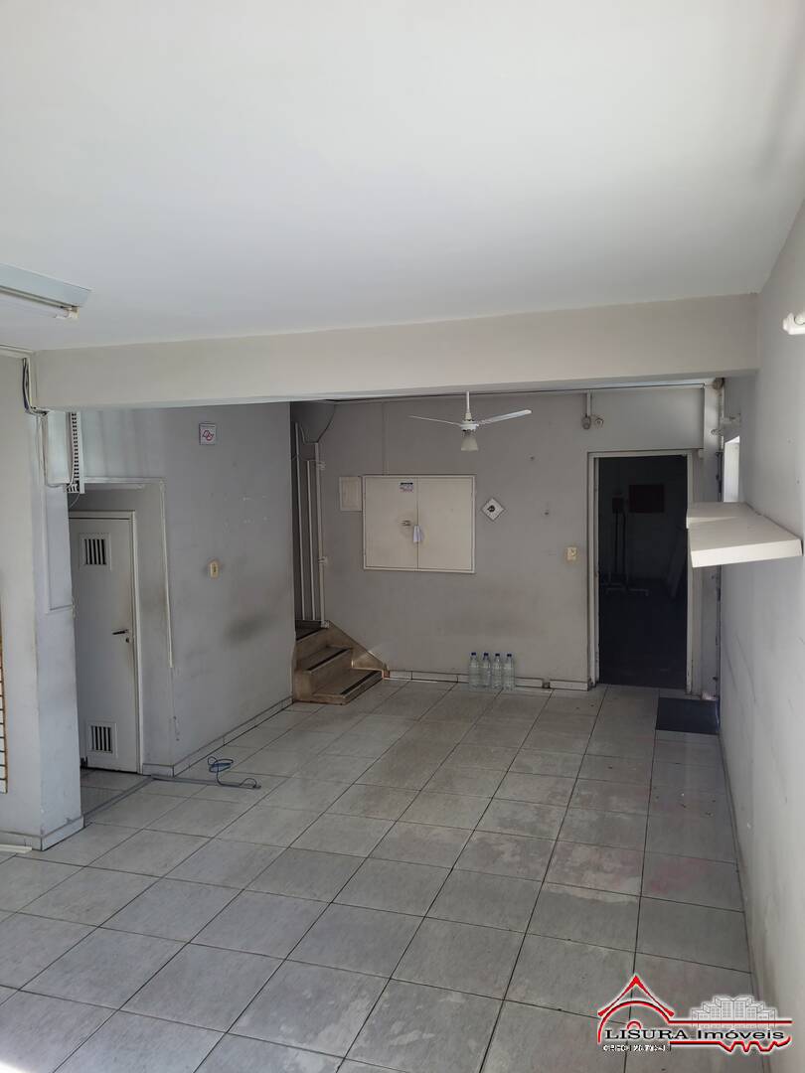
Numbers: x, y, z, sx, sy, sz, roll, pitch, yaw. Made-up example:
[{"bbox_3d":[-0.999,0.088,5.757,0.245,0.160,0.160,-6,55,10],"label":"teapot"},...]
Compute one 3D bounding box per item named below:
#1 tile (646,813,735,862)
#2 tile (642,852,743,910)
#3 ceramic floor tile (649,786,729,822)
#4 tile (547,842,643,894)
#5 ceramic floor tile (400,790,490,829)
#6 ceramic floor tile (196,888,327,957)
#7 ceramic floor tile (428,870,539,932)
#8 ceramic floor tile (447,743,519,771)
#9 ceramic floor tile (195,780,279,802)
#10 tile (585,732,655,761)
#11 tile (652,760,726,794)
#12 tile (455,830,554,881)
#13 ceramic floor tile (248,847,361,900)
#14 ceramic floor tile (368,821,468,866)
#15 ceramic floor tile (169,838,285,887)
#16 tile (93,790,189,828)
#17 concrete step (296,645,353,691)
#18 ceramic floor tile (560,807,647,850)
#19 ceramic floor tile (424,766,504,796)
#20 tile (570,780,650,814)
[{"bbox_3d":[1.508,1.583,4.230,0.425,0.010,0.451,0,4,19],"label":"tile"},{"bbox_3d":[1.385,1.637,3.864,0.437,0.010,0.451,0,4,19],"label":"tile"},{"bbox_3d":[1.661,1.547,4.660,0.435,0.010,0.447,0,4,19],"label":"ceramic floor tile"},{"bbox_3d":[0.967,1.640,4.006,0.451,0.010,0.451,0,4,19],"label":"tile"},{"bbox_3d":[0.250,1.592,4.671,0.447,0.010,0.447,0,4,19],"label":"ceramic floor tile"},{"bbox_3d":[-0.610,1.697,3.533,0.447,0.010,0.451,0,4,19],"label":"ceramic floor tile"},{"bbox_3d":[0.389,1.677,3.718,0.451,0.010,0.451,0,4,19],"label":"ceramic floor tile"},{"bbox_3d":[0.550,1.544,5.605,0.451,0.010,0.451,0,4,19],"label":"ceramic floor tile"},{"bbox_3d":[-1.038,1.620,5.175,0.451,0.010,0.451,0,4,19],"label":"ceramic floor tile"},{"bbox_3d":[1.537,1.478,5.647,0.445,0.010,0.445,0,4,19],"label":"tile"},{"bbox_3d":[1.807,1.511,5.085,0.435,0.010,0.447,0,4,19],"label":"tile"},{"bbox_3d":[0.537,1.643,4.153,0.451,0.010,0.451,0,4,19],"label":"tile"},{"bbox_3d":[-0.469,1.675,3.997,0.450,0.010,0.450,0,4,19],"label":"ceramic floor tile"},{"bbox_3d":[0.105,1.624,4.238,0.447,0.010,0.451,0,4,19],"label":"ceramic floor tile"},{"bbox_3d":[-0.893,1.669,4.115,0.447,0.010,0.447,0,4,19],"label":"ceramic floor tile"},{"bbox_3d":[-1.571,1.630,4.814,0.416,0.010,0.451,0,4,19],"label":"tile"},{"bbox_3d":[-0.770,1.220,7.437,0.282,0.203,0.912,0,4,19],"label":"concrete step"},{"bbox_3d":[1.115,1.606,4.441,0.451,0.010,0.451,0,4,19],"label":"ceramic floor tile"},{"bbox_3d":[0.396,1.552,5.087,0.447,0.010,0.451,0,4,19],"label":"ceramic floor tile"},{"bbox_3d":[1.255,1.567,4.848,0.450,0.010,0.450,0,4,19],"label":"tile"}]

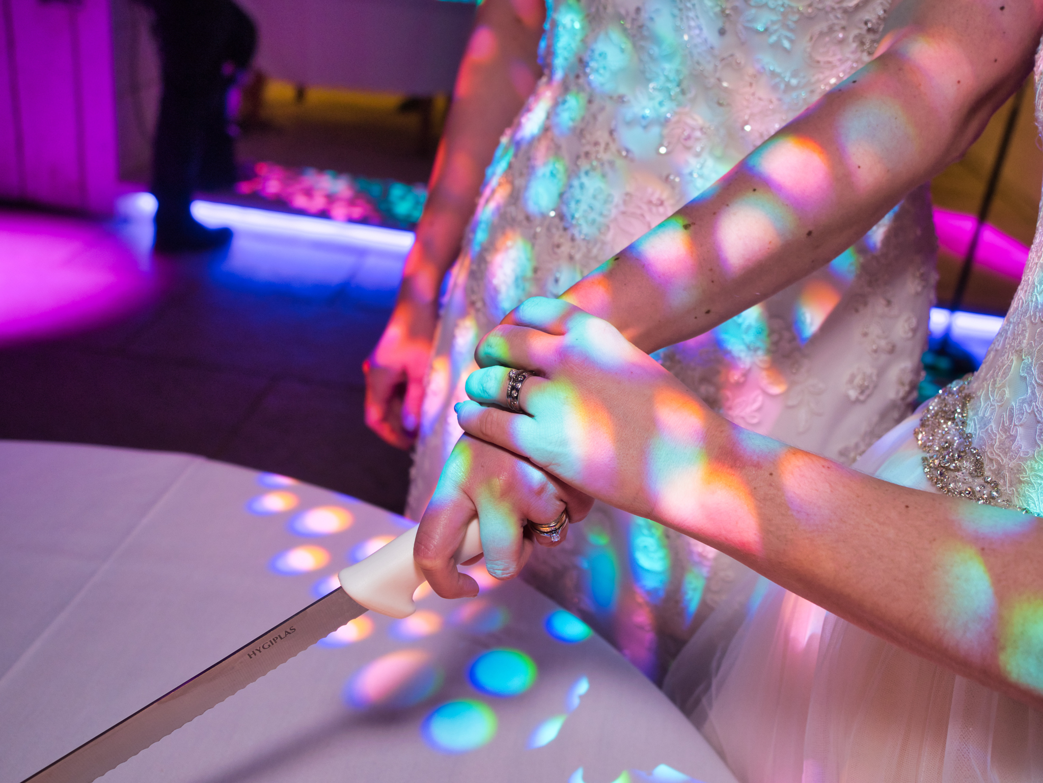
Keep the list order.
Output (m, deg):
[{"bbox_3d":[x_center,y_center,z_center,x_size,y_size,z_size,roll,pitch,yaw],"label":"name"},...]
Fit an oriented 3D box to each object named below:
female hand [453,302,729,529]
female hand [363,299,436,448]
[{"bbox_3d":[0.037,0.007,0.570,0.130,0.088,0.063,27,-11,16],"label":"female hand"},{"bbox_3d":[-0.109,-0.016,1.070,0.065,0.140,0.078,-4,29,-20],"label":"female hand"}]

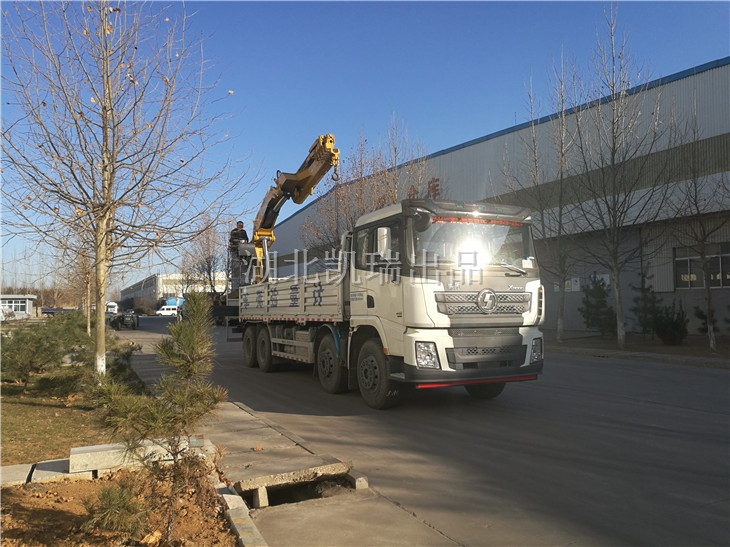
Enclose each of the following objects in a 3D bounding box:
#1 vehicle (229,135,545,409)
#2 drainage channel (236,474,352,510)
[{"bbox_3d":[-0.746,-0.336,13.586,2.550,5.500,11.650,1,-4,-26],"label":"vehicle"},{"bbox_3d":[-0.560,1.884,4.839,1.050,0.280,0.600,2,-4,-26],"label":"drainage channel"}]

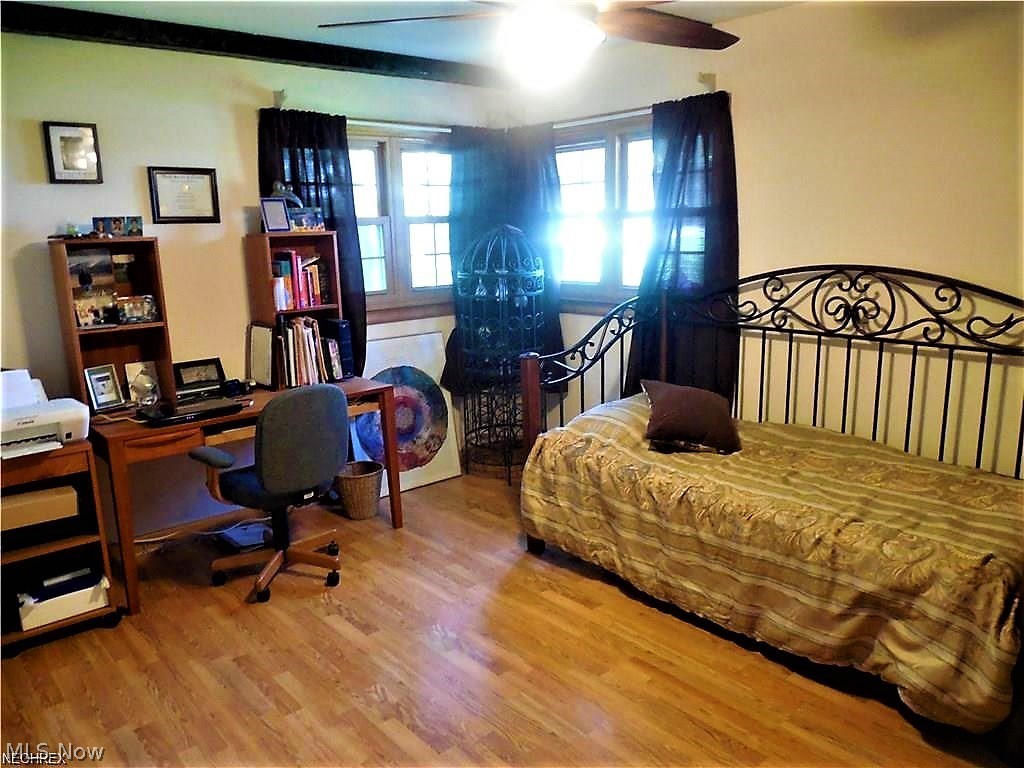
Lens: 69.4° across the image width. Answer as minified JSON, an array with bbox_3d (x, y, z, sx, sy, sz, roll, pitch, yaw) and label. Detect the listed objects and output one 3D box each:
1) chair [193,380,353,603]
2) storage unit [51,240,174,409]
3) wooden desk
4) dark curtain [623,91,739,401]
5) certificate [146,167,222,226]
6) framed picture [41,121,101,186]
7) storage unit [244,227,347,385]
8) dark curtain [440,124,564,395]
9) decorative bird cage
[{"bbox_3d":[-1.052,0.417,3.280,0.623,0.897,0.593,10,17,43],"label":"chair"},{"bbox_3d":[-1.768,-0.257,3.276,0.357,0.763,0.327,-11,16,-38],"label":"storage unit"},{"bbox_3d":[-1.275,0.432,3.598,1.297,0.745,0.654,-11,16,-38],"label":"wooden desk"},{"bbox_3d":[0.848,-0.627,3.811,0.114,1.608,0.745,-11,16,-38],"label":"dark curtain"},{"bbox_3d":[-1.562,-0.903,3.545,0.305,0.255,0.023,-11,16,-38],"label":"certificate"},{"bbox_3d":[-1.914,-1.007,3.230,0.204,0.254,0.023,-11,16,-38],"label":"framed picture"},{"bbox_3d":[-1.111,-0.395,3.846,0.372,0.757,0.289,-11,16,-38],"label":"storage unit"},{"bbox_3d":[-0.061,-0.765,4.575,0.760,1.619,0.410,0,12,6],"label":"dark curtain"},{"bbox_3d":[-0.065,-0.188,4.478,0.494,1.520,0.494,-1,12,0],"label":"decorative bird cage"}]

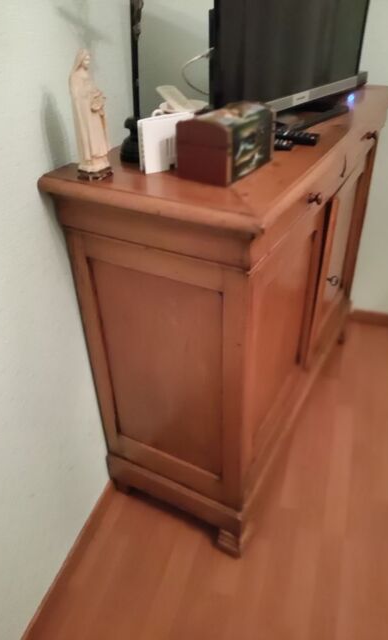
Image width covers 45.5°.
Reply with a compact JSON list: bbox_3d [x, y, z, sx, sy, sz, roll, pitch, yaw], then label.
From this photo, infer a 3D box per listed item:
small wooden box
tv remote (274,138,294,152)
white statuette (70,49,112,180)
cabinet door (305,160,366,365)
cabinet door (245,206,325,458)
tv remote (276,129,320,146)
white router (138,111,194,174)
[{"bbox_3d":[0.064,-0.353,0.912,0.114,0.108,0.179,21,41,29],"label":"small wooden box"},{"bbox_3d":[0.142,-0.409,1.065,0.165,0.021,0.044,7,36,12],"label":"tv remote"},{"bbox_3d":[-0.195,-0.379,0.866,0.046,0.218,0.057,19,40,27],"label":"white statuette"},{"bbox_3d":[0.487,-0.214,1.550,0.023,0.572,0.484,16,39,24],"label":"cabinet door"},{"bbox_3d":[0.232,0.039,1.202,0.023,0.572,0.469,17,39,25],"label":"cabinet door"},{"bbox_3d":[0.213,-0.449,1.119,0.180,0.021,0.046,23,42,31],"label":"tv remote"},{"bbox_3d":[-0.053,-0.358,0.936,0.118,0.099,0.024,-21,38,-27],"label":"white router"}]

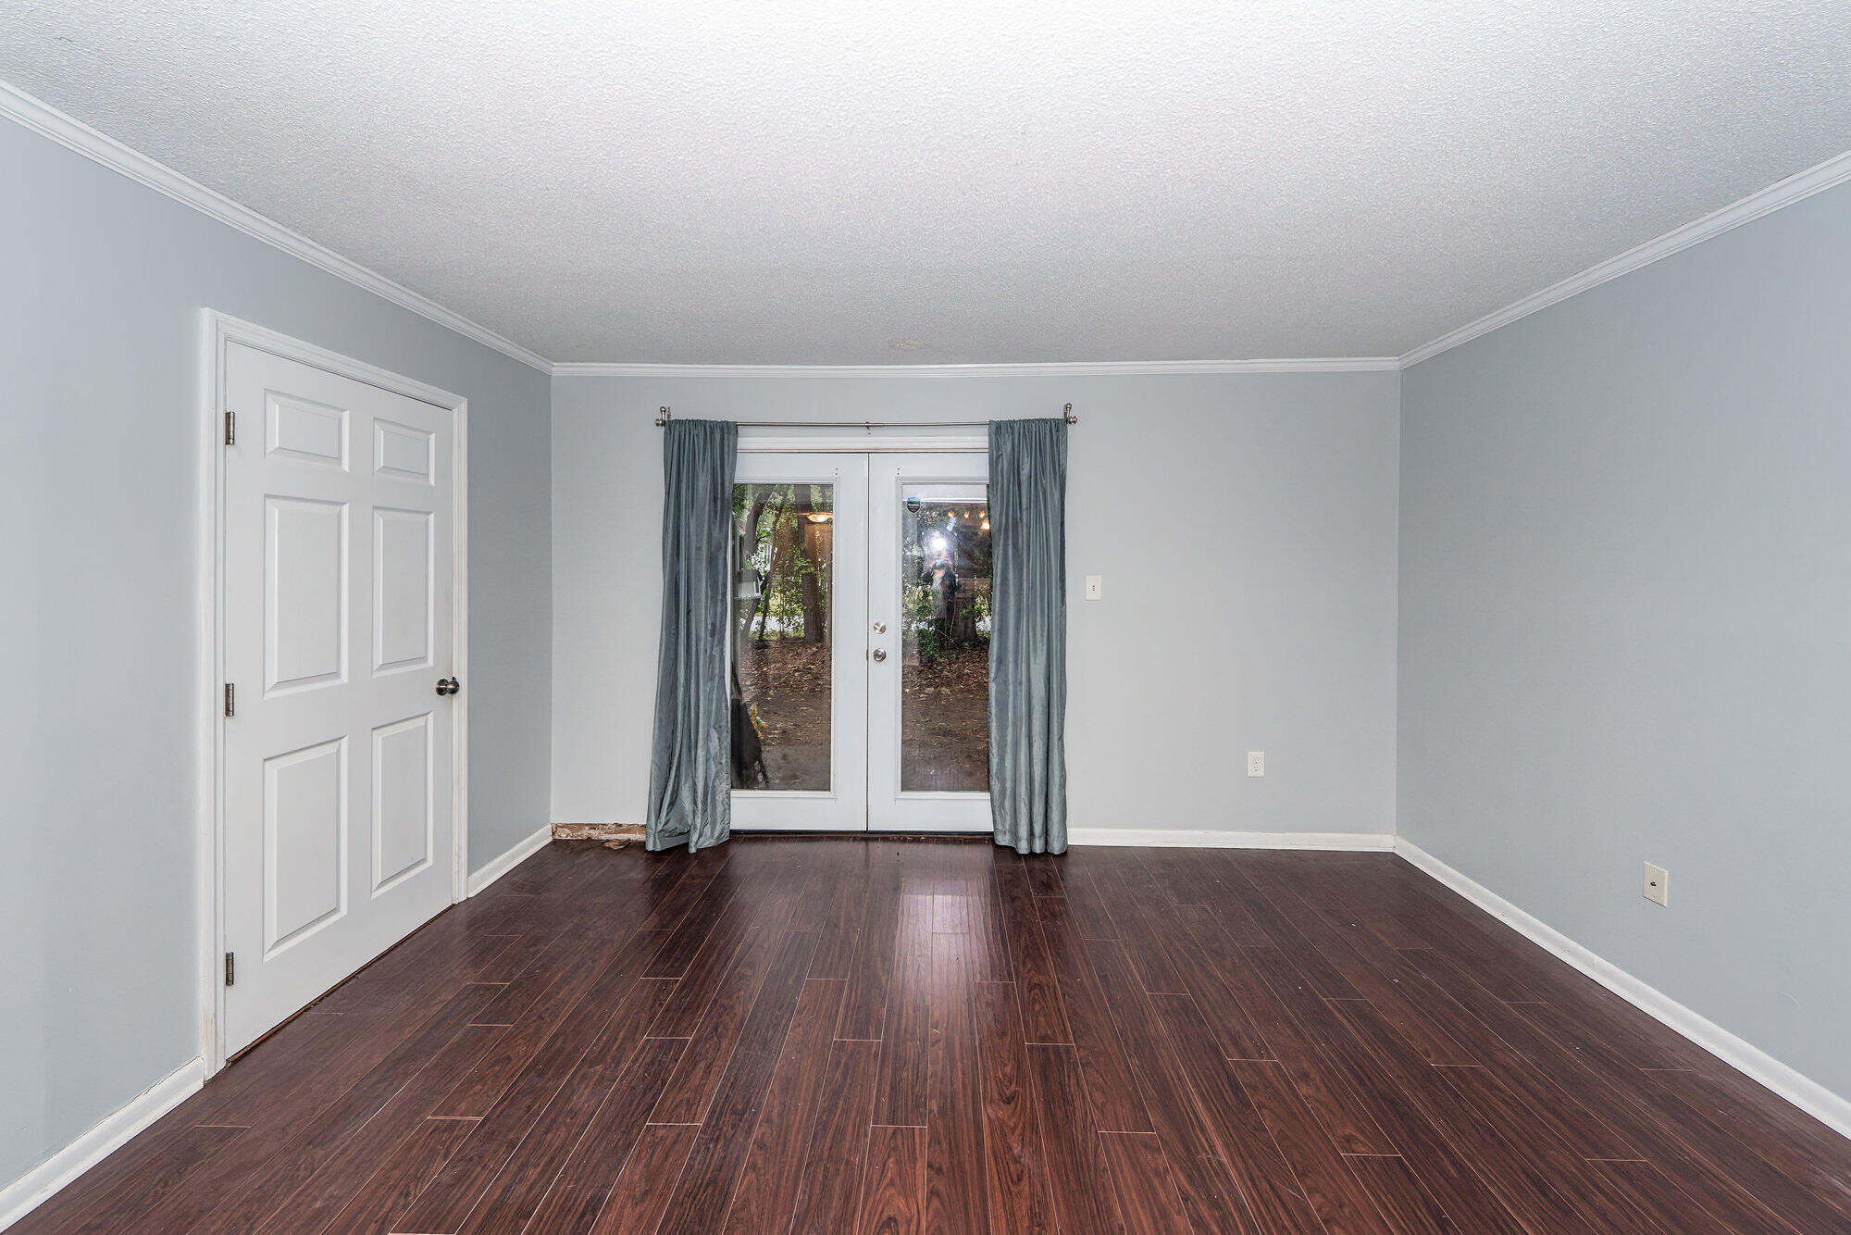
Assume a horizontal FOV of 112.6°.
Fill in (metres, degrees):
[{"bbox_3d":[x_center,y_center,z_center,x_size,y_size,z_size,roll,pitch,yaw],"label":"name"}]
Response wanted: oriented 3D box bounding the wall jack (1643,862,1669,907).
[{"bbox_3d":[2.313,0.844,1.957,0.010,0.115,0.071,0,3,2],"label":"wall jack"}]

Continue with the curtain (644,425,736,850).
[{"bbox_3d":[-1.163,0.076,3.079,0.460,2.157,0.130,0,3,2],"label":"curtain"}]

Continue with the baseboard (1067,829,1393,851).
[{"bbox_3d":[1.516,1.130,3.094,1.670,0.085,0.018,0,3,2],"label":"baseboard"}]

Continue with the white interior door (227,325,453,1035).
[{"bbox_3d":[-1.976,0.204,2.150,0.055,2.035,0.810,0,3,2],"label":"white interior door"}]

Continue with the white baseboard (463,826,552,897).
[{"bbox_3d":[-1.937,1.139,2.918,0.018,0.085,0.575,0,3,2],"label":"white baseboard"}]

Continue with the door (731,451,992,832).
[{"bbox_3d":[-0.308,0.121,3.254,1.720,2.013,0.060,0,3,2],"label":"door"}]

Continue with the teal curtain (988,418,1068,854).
[{"bbox_3d":[0.501,0.085,3.030,0.399,2.137,0.130,0,3,2],"label":"teal curtain"}]

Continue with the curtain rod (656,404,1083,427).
[{"bbox_3d":[-0.304,-1.022,3.096,2.127,0.100,0.100,0,3,2],"label":"curtain rod"}]

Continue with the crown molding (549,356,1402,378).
[{"bbox_3d":[0.210,-1.258,3.113,4.289,0.062,0.045,0,3,2],"label":"crown molding"}]

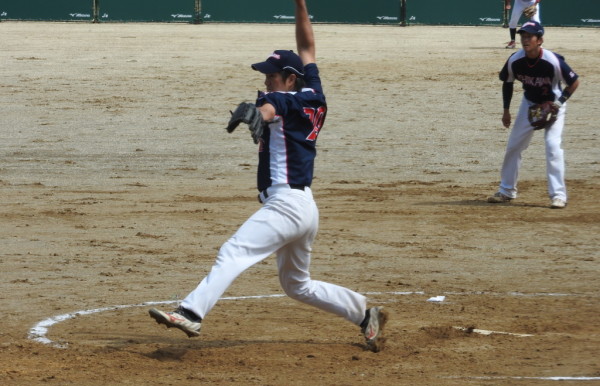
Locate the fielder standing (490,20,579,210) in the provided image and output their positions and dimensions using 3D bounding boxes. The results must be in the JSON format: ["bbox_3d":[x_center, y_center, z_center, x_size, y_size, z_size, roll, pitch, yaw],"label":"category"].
[{"bbox_3d":[1.863,-0.629,37.500,0.770,1.490,0.630,2,4,29],"label":"fielder standing"}]

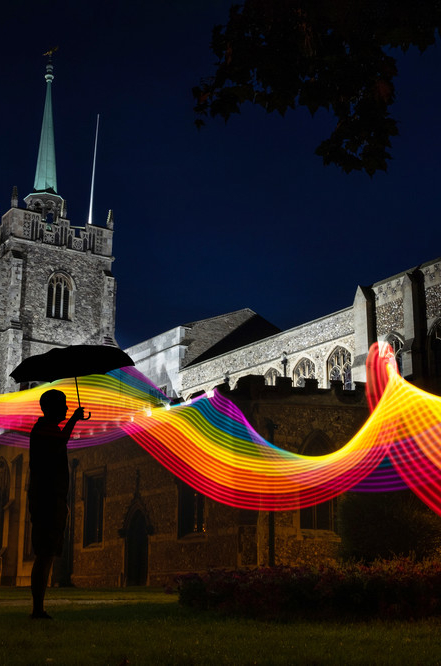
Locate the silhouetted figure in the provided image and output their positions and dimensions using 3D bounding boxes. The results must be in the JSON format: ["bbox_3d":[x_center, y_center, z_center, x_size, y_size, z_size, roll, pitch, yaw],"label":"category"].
[{"bbox_3d":[-1.274,1.300,7.547,0.430,1.750,0.500,1,-15,-5],"label":"silhouetted figure"}]

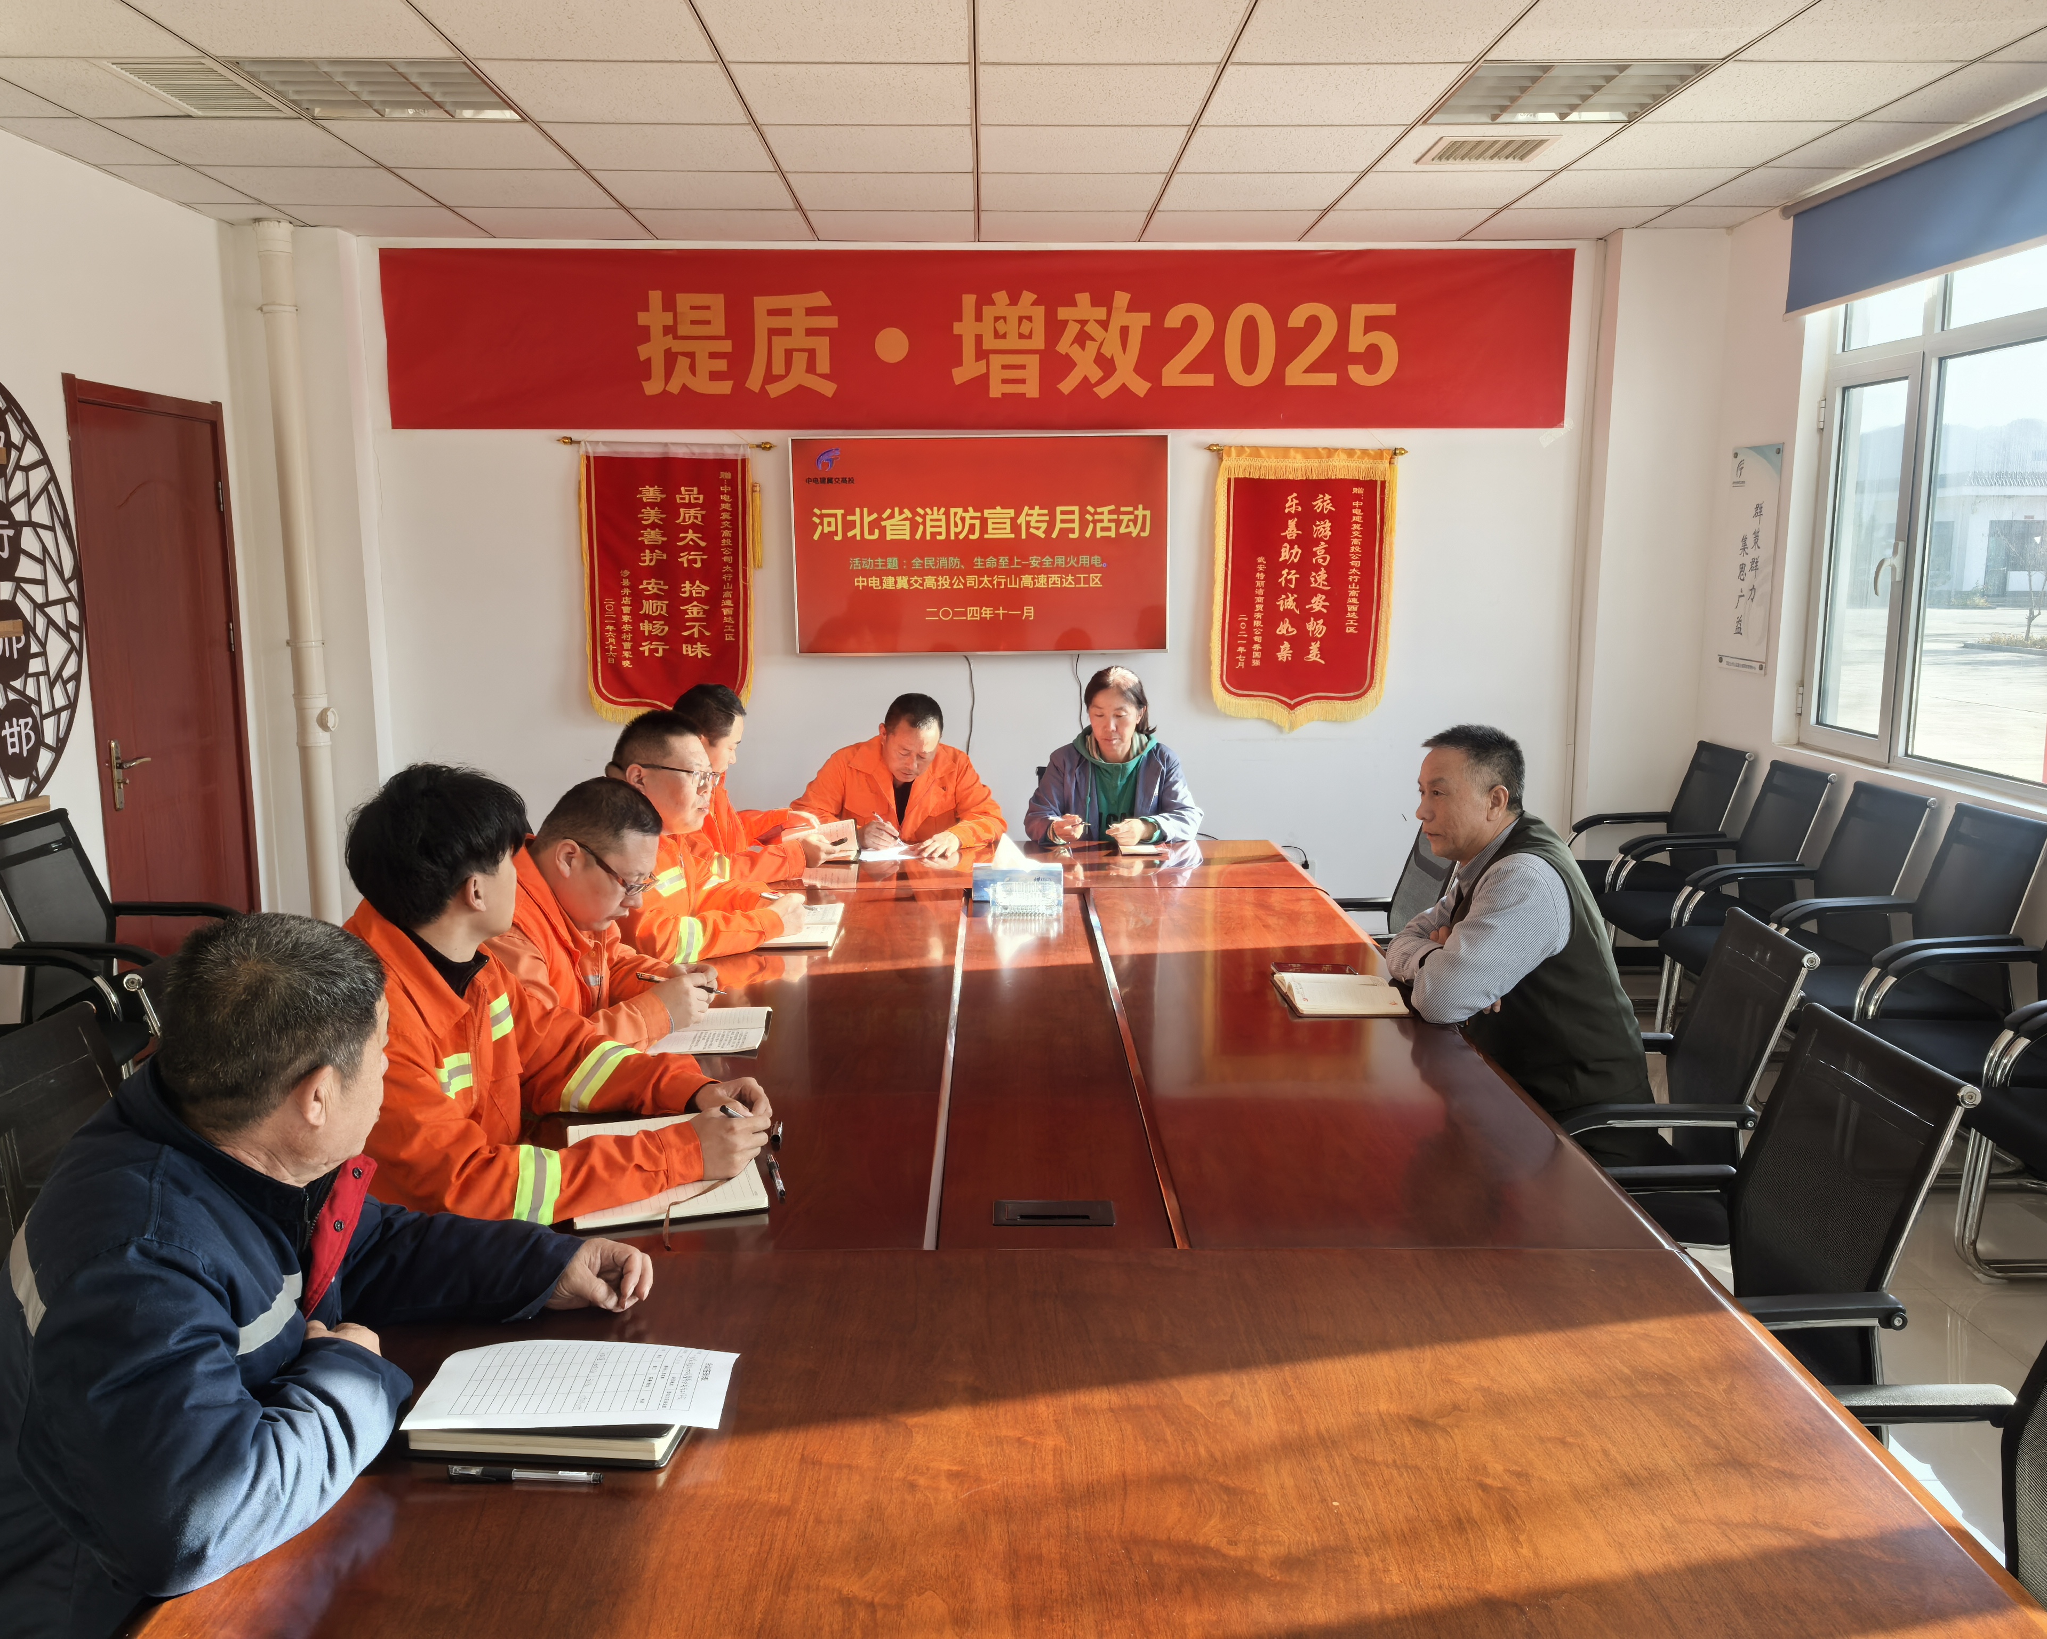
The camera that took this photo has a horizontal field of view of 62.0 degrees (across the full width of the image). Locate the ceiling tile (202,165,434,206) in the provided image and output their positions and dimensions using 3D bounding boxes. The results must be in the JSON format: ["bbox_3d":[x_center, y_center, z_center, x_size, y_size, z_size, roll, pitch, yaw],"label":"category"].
[{"bbox_3d":[-2.246,-2.025,5.461,0.600,0.020,0.590,0,9,-1],"label":"ceiling tile"}]

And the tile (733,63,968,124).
[{"bbox_3d":[-0.422,-1.857,4.351,0.600,0.020,0.593,0,9,-1],"label":"tile"}]

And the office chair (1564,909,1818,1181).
[{"bbox_3d":[1.109,0.659,3.193,0.590,0.930,0.570,0,9,1],"label":"office chair"}]

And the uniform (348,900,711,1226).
[{"bbox_3d":[-0.747,0.405,2.406,0.580,0.550,0.540,1,9,10],"label":"uniform"}]

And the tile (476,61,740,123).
[{"bbox_3d":[-1.024,-1.849,4.322,0.600,0.020,0.600,0,9,-1],"label":"tile"}]

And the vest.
[{"bbox_3d":[1.009,0.294,3.251,0.410,0.630,0.450,1,9,10],"label":"vest"}]

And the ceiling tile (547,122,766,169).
[{"bbox_3d":[-1.037,-1.936,4.894,0.600,0.020,0.600,0,9,-1],"label":"ceiling tile"}]

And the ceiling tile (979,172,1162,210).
[{"bbox_3d":[0.150,-2.046,5.533,0.600,0.020,0.600,0,9,-1],"label":"ceiling tile"}]

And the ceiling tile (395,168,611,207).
[{"bbox_3d":[-1.645,-2.037,5.489,0.600,0.020,0.600,0,9,-1],"label":"ceiling tile"}]

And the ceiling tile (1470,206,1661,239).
[{"bbox_3d":[1.934,-2.155,6.170,0.600,0.020,0.600,0,9,-1],"label":"ceiling tile"}]

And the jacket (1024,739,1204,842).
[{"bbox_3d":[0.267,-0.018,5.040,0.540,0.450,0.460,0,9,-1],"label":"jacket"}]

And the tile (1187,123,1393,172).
[{"bbox_3d":[0.768,-1.951,4.952,0.600,0.020,0.600,0,9,-1],"label":"tile"}]

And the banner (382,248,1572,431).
[{"bbox_3d":[-0.155,-1.809,6.431,4.455,0.646,0.010,0,9,-1],"label":"banner"}]

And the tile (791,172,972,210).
[{"bbox_3d":[-0.450,-2.044,5.519,0.600,0.020,0.600,0,9,-1],"label":"tile"}]

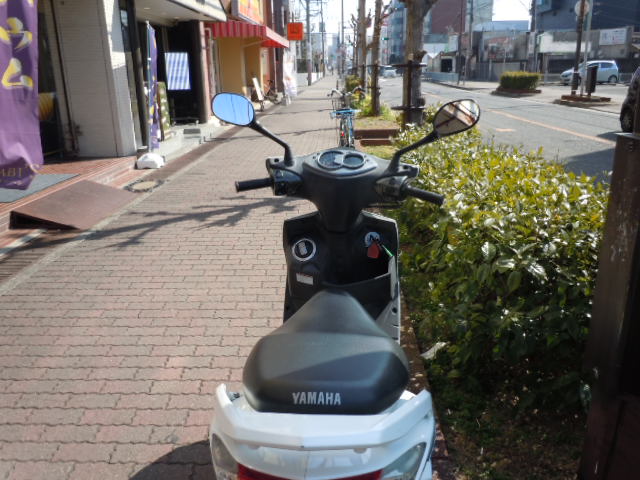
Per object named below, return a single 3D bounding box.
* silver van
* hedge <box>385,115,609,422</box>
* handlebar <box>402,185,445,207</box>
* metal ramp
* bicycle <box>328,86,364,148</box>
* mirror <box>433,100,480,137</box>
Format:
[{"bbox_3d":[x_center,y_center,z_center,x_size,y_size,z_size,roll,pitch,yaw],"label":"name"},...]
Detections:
[{"bbox_3d":[19.018,-11.821,36.600,3.500,1.600,1.480,0,18,2],"label":"silver van"},{"bbox_3d":[1.295,-0.425,4.567,1.220,0.740,5.100,0,18,2],"label":"hedge"},{"bbox_3d":[0.333,-0.143,1.660,0.145,0.037,0.037,23,28,31],"label":"handlebar"},{"bbox_3d":[-2.547,-0.410,5.570,0.740,0.165,1.470,0,18,2],"label":"metal ramp"},{"bbox_3d":[0.473,-2.155,9.240,0.600,1.080,1.800,1,19,5],"label":"bicycle"},{"bbox_3d":[0.446,-0.397,1.690,0.150,0.112,0.045,2,19,7],"label":"mirror"}]

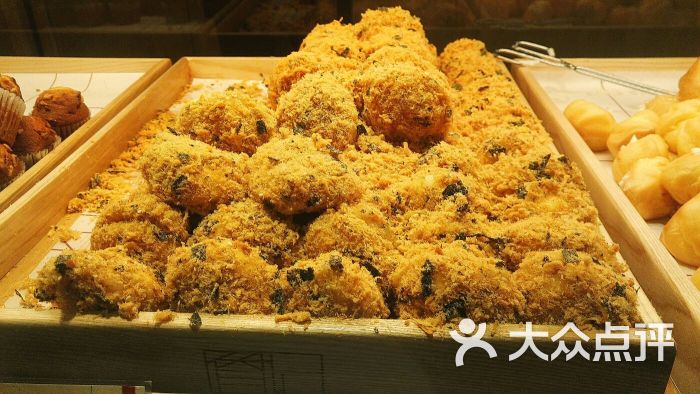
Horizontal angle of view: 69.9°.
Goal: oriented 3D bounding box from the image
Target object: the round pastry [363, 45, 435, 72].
[{"bbox_3d":[0.057,-0.150,0.589,0.084,0.056,0.080,1,33,5],"label":"round pastry"}]

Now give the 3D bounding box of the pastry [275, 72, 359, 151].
[{"bbox_3d":[-0.029,-0.077,0.457,0.076,0.060,0.080,1,32,4],"label":"pastry"}]

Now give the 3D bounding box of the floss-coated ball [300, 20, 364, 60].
[{"bbox_3d":[-0.021,-0.194,0.646,0.086,0.061,0.081,-2,32,1],"label":"floss-coated ball"}]

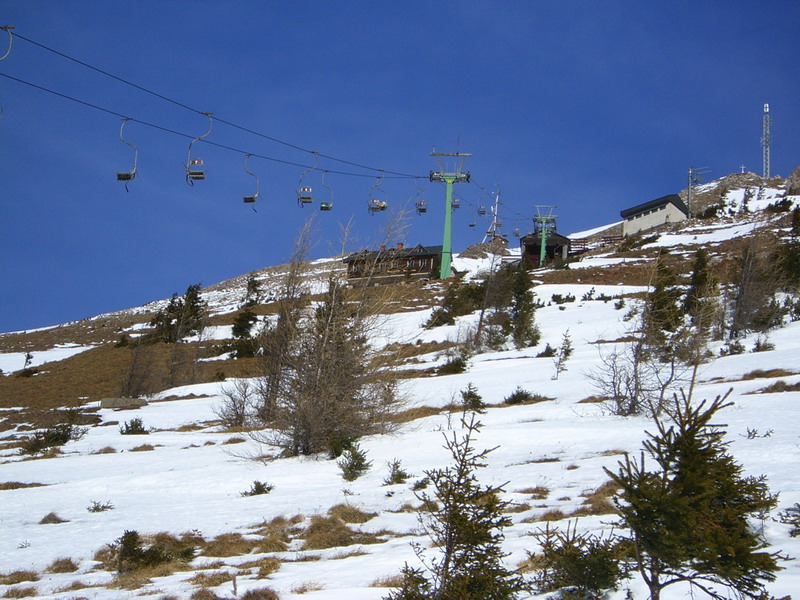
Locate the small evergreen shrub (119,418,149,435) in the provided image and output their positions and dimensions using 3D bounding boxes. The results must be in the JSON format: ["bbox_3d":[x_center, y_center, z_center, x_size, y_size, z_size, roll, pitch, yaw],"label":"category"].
[{"bbox_3d":[-5.968,2.833,59.000,0.672,0.371,0.605,2,-15,0],"label":"small evergreen shrub"}]

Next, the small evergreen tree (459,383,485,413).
[{"bbox_3d":[1.790,2.444,66.000,0.650,0.750,0.650,2,-16,0],"label":"small evergreen tree"}]

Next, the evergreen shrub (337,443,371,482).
[{"bbox_3d":[-0.674,2.391,39.000,0.474,0.582,0.450,2,-15,0],"label":"evergreen shrub"}]

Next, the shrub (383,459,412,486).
[{"bbox_3d":[-0.059,2.882,44.000,0.470,0.440,0.450,2,-16,0],"label":"shrub"}]

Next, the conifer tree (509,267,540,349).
[{"bbox_3d":[4.159,0.217,88.000,1.069,2.905,1.015,2,-15,0],"label":"conifer tree"}]

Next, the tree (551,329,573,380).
[{"bbox_3d":[4.230,1.427,69.000,0.576,1.410,0.519,2,-15,0],"label":"tree"}]

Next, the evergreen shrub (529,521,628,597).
[{"bbox_3d":[1.754,2.557,26.000,1.000,0.720,0.950,2,-16,0],"label":"evergreen shrub"}]

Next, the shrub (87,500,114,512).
[{"bbox_3d":[-4.206,2.900,37.000,0.393,0.174,0.326,2,-15,0],"label":"shrub"}]

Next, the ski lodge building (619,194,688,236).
[{"bbox_3d":[37.840,-12.533,392.000,4.300,3.800,10.300,15,-21,-38],"label":"ski lodge building"}]

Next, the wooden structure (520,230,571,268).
[{"bbox_3d":[20.634,-7.130,373.000,7.000,5.000,6.500,1,-16,4],"label":"wooden structure"}]

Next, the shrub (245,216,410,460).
[{"bbox_3d":[-1.559,0.876,57.000,3.400,5.100,3.200,2,-16,0],"label":"shrub"}]

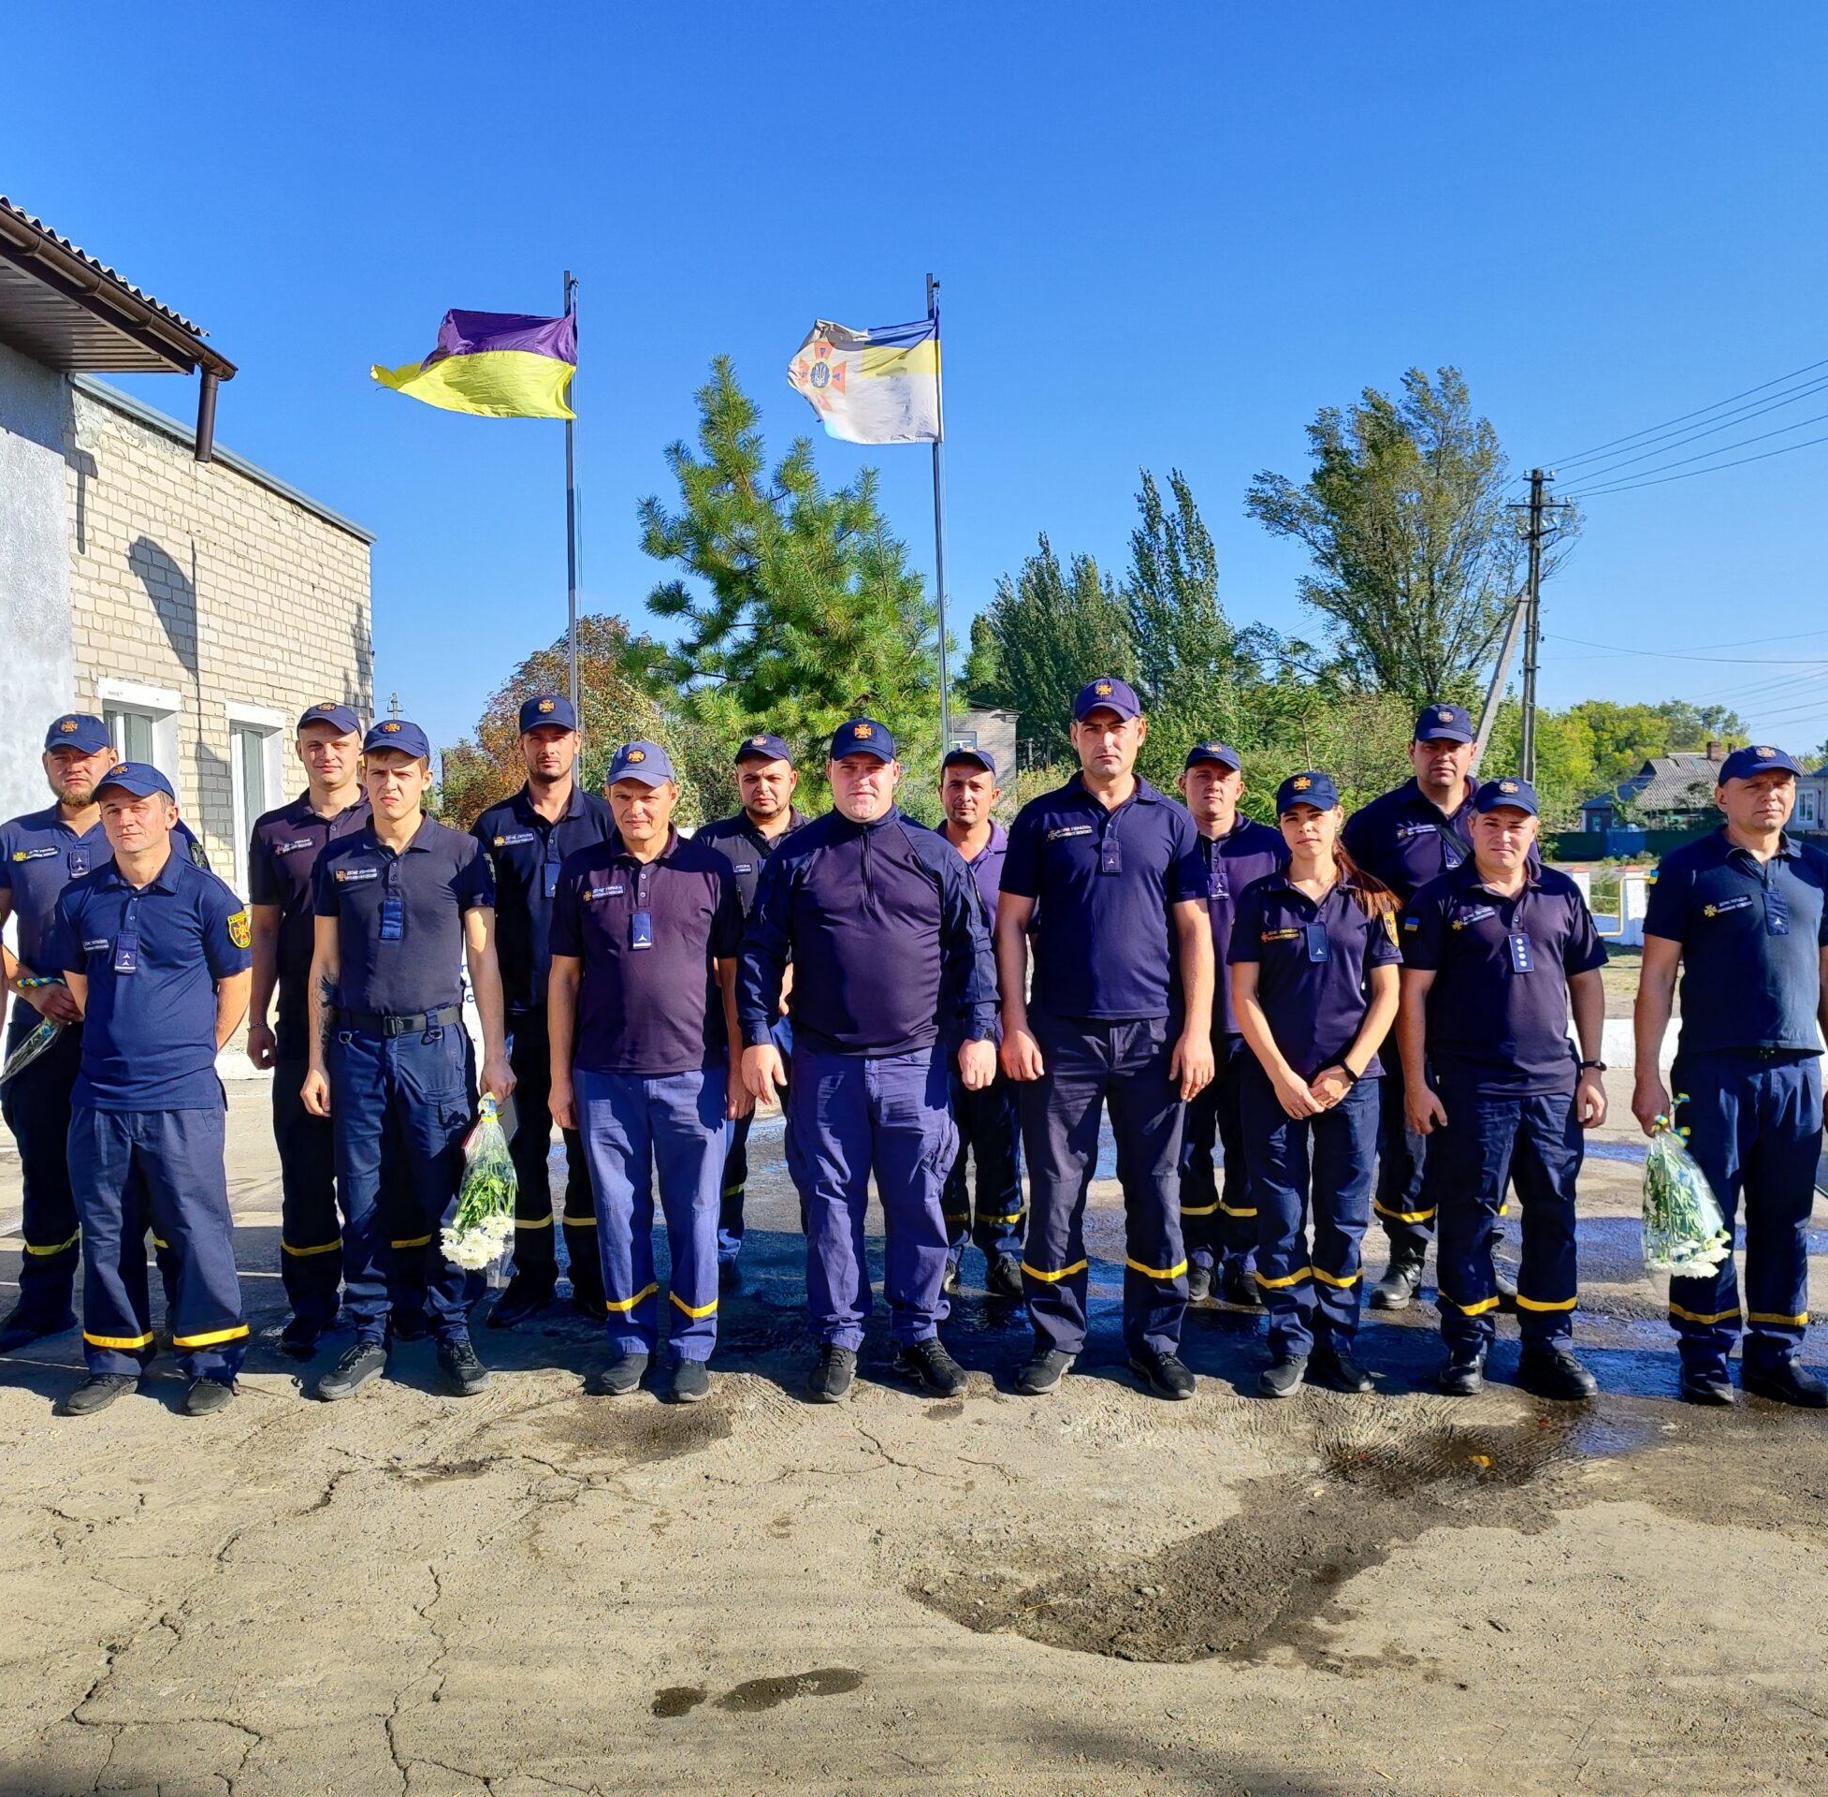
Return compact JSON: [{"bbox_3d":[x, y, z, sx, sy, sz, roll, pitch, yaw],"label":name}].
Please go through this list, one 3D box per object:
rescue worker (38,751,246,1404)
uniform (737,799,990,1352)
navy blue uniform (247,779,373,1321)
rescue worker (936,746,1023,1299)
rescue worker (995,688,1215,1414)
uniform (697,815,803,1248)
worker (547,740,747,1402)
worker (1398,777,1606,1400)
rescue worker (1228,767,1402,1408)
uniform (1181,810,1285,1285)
[{"bbox_3d":[-2.091,0.510,4.521,0.510,1.754,0.400,0,3,5],"label":"rescue worker"},{"bbox_3d":[-0.125,0.499,4.531,0.690,1.491,0.380,0,3,-2],"label":"uniform"},{"bbox_3d":[-1.732,0.473,4.904,0.500,1.530,0.320,-1,3,-10],"label":"navy blue uniform"},{"bbox_3d":[0.208,0.395,5.523,0.540,1.798,0.360,0,3,0],"label":"rescue worker"},{"bbox_3d":[0.528,0.371,4.568,0.590,1.942,0.370,0,3,2],"label":"rescue worker"},{"bbox_3d":[-0.510,0.453,5.553,0.510,1.530,0.320,0,3,0],"label":"uniform"},{"bbox_3d":[-0.740,0.458,4.575,0.530,1.781,0.360,0,3,-3],"label":"worker"},{"bbox_3d":[1.600,0.502,4.544,0.550,1.672,0.360,0,3,4],"label":"worker"},{"bbox_3d":[1.114,0.503,4.611,0.470,1.702,0.360,1,3,16],"label":"rescue worker"},{"bbox_3d":[0.997,0.490,5.344,0.530,1.502,0.310,0,3,6],"label":"uniform"}]

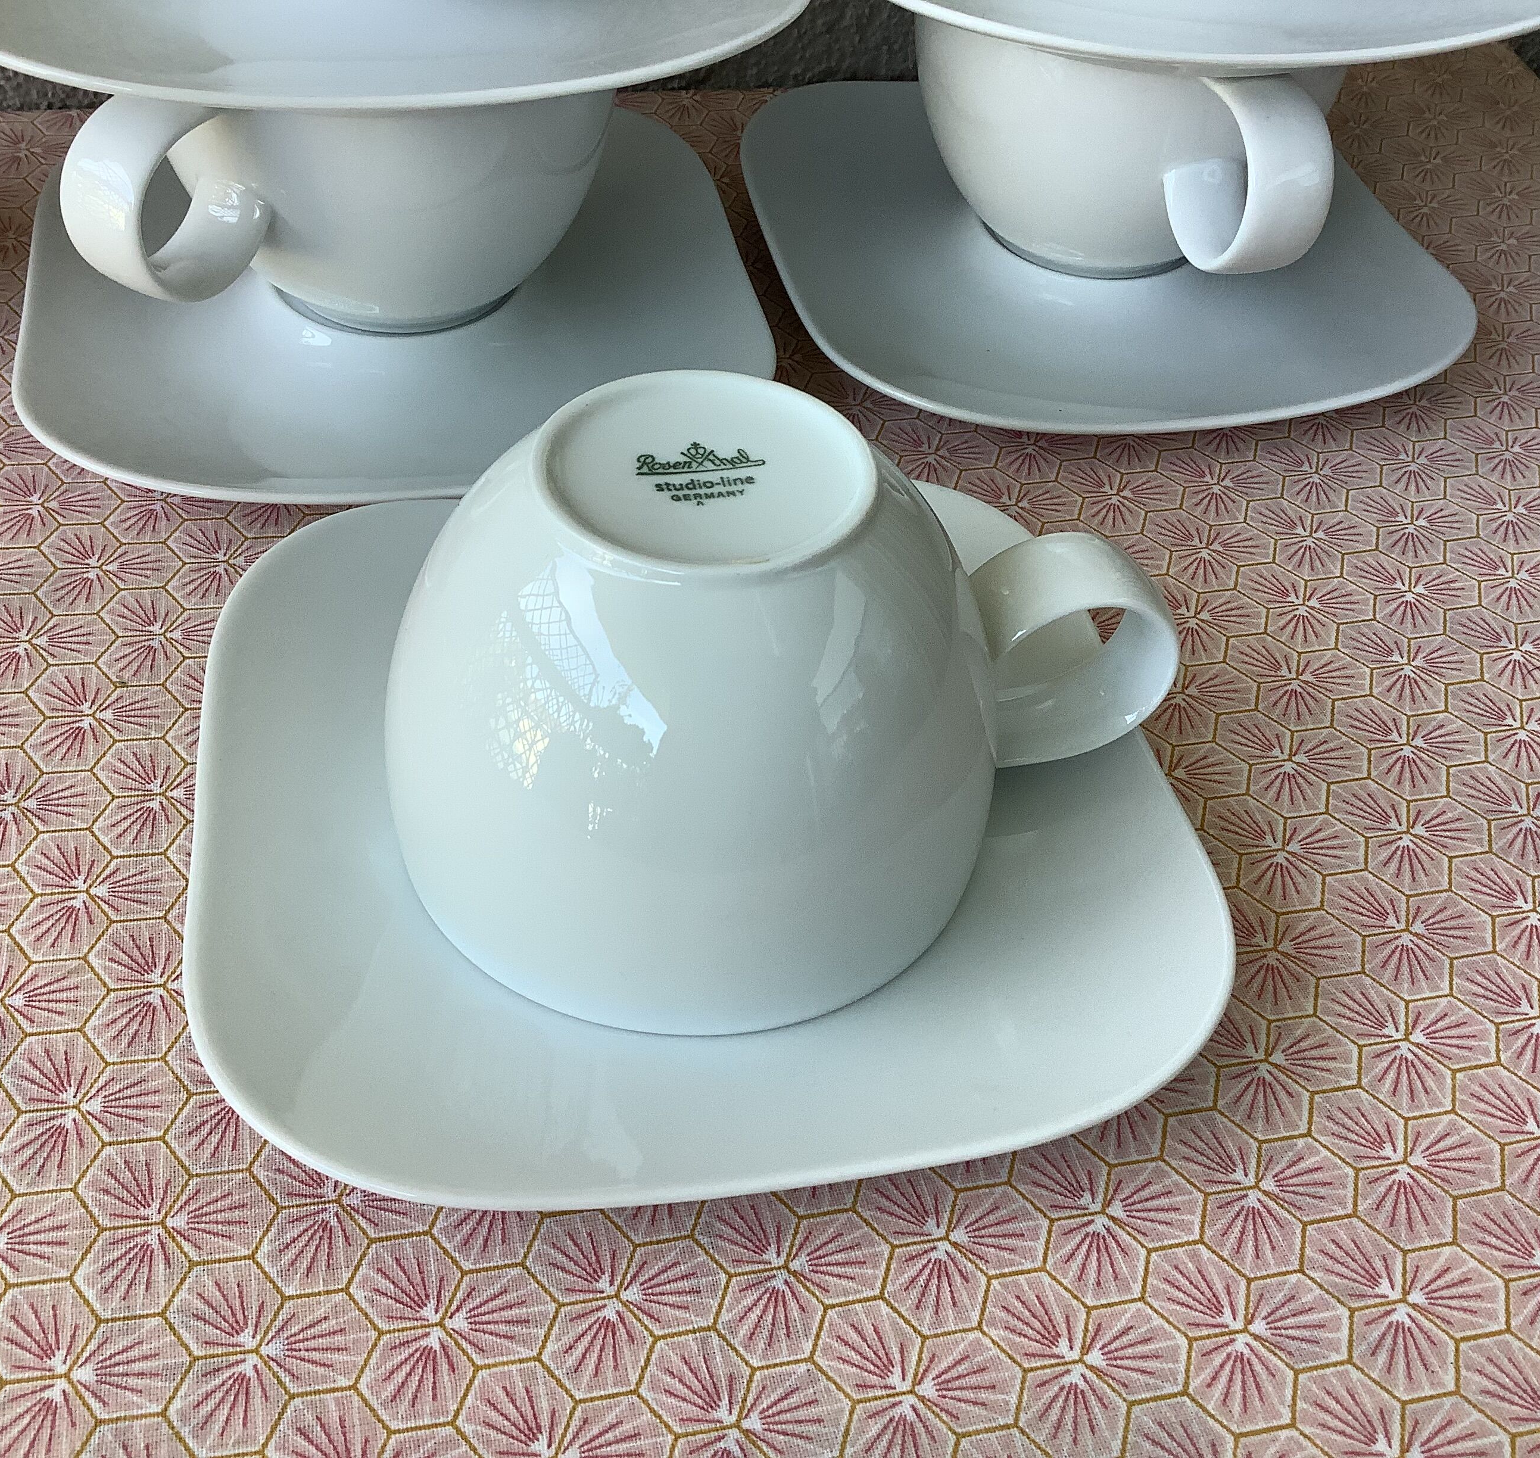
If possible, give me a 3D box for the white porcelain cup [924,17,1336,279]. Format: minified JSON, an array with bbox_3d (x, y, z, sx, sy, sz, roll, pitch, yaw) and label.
[{"bbox_3d":[0.076,-0.126,0.363,0.090,0.063,0.114,-7,45,-11],"label":"white porcelain cup"}]

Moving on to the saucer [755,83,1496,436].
[{"bbox_3d":[0.071,-0.105,0.391,0.145,0.018,0.145,-7,46,-12],"label":"saucer"}]

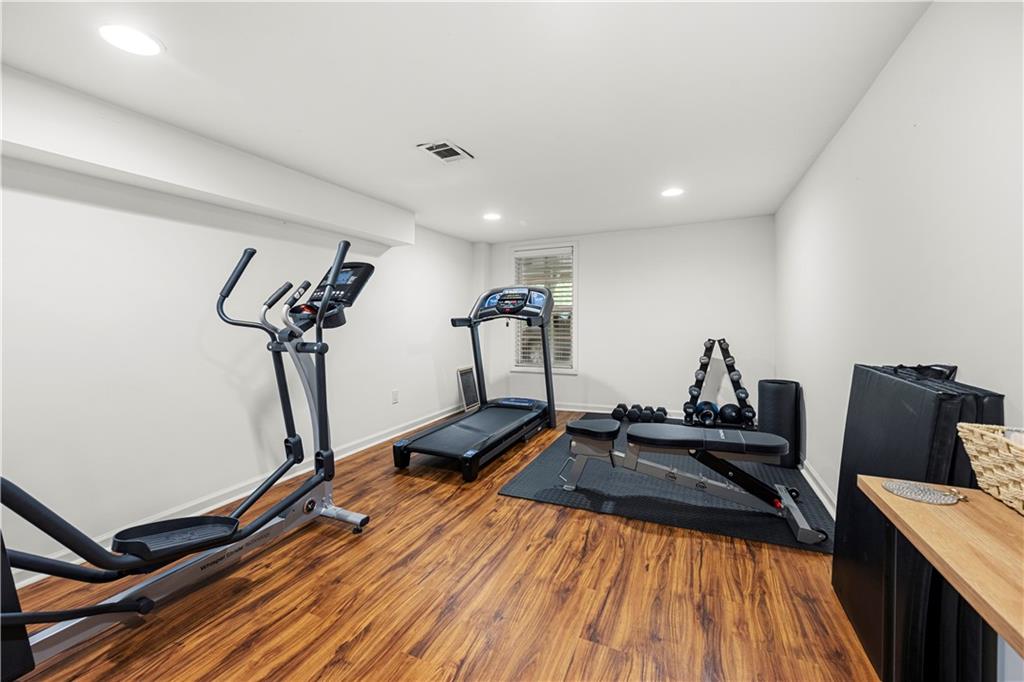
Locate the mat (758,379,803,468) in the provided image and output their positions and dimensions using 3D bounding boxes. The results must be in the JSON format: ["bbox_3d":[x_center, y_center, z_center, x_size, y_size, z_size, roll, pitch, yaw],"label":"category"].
[{"bbox_3d":[2.016,0.614,3.019,0.253,0.608,0.253,1,3,25],"label":"mat"}]

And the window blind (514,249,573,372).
[{"bbox_3d":[0.383,-0.398,4.881,0.769,1.443,0.056,1,3,25],"label":"window blind"}]

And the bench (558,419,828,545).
[{"bbox_3d":[1.008,0.757,2.442,1.399,0.411,0.549,1,3,25],"label":"bench"}]

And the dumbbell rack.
[{"bbox_3d":[2.108,0.419,4.040,0.616,0.886,0.278,1,3,25],"label":"dumbbell rack"}]

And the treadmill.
[{"bbox_3d":[-0.222,0.199,3.629,0.893,1.443,1.754,1,3,25],"label":"treadmill"}]

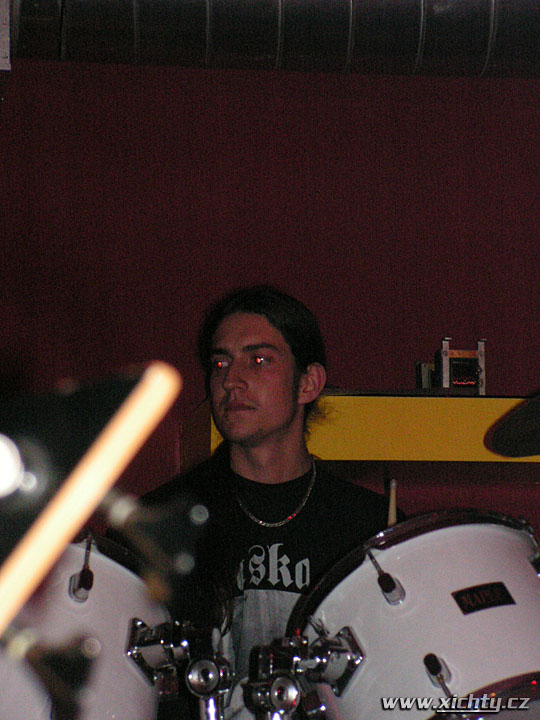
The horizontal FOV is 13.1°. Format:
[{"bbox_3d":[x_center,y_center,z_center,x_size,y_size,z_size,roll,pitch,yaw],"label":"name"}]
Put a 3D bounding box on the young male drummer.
[{"bbox_3d":[-0.030,0.540,3.330,0.600,1.300,0.700,-1,-4,12],"label":"young male drummer"}]

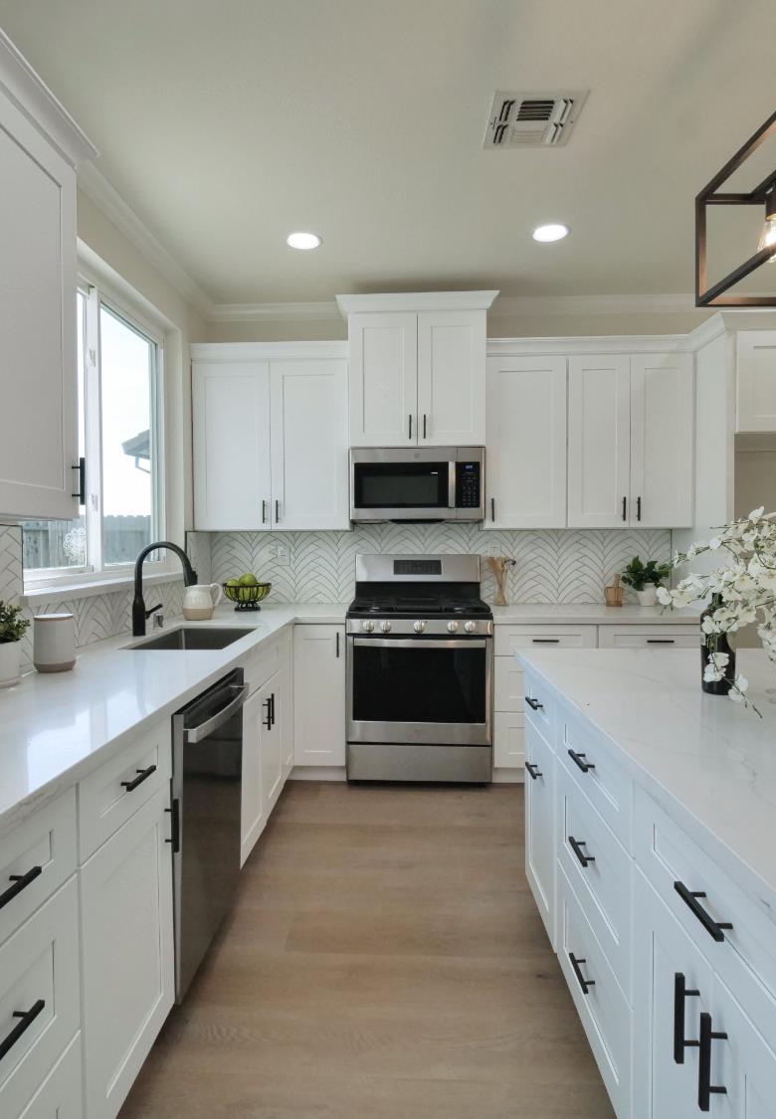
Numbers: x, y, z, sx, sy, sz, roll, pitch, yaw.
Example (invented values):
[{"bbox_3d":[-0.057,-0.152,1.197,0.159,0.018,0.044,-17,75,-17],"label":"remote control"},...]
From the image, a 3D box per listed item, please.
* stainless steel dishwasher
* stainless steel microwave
[{"bbox_3d":[-0.797,0.795,1.867,0.618,0.819,0.598,0,1,2],"label":"stainless steel dishwasher"},{"bbox_3d":[0.175,-0.430,3.625,0.760,0.422,0.422,0,1,2],"label":"stainless steel microwave"}]

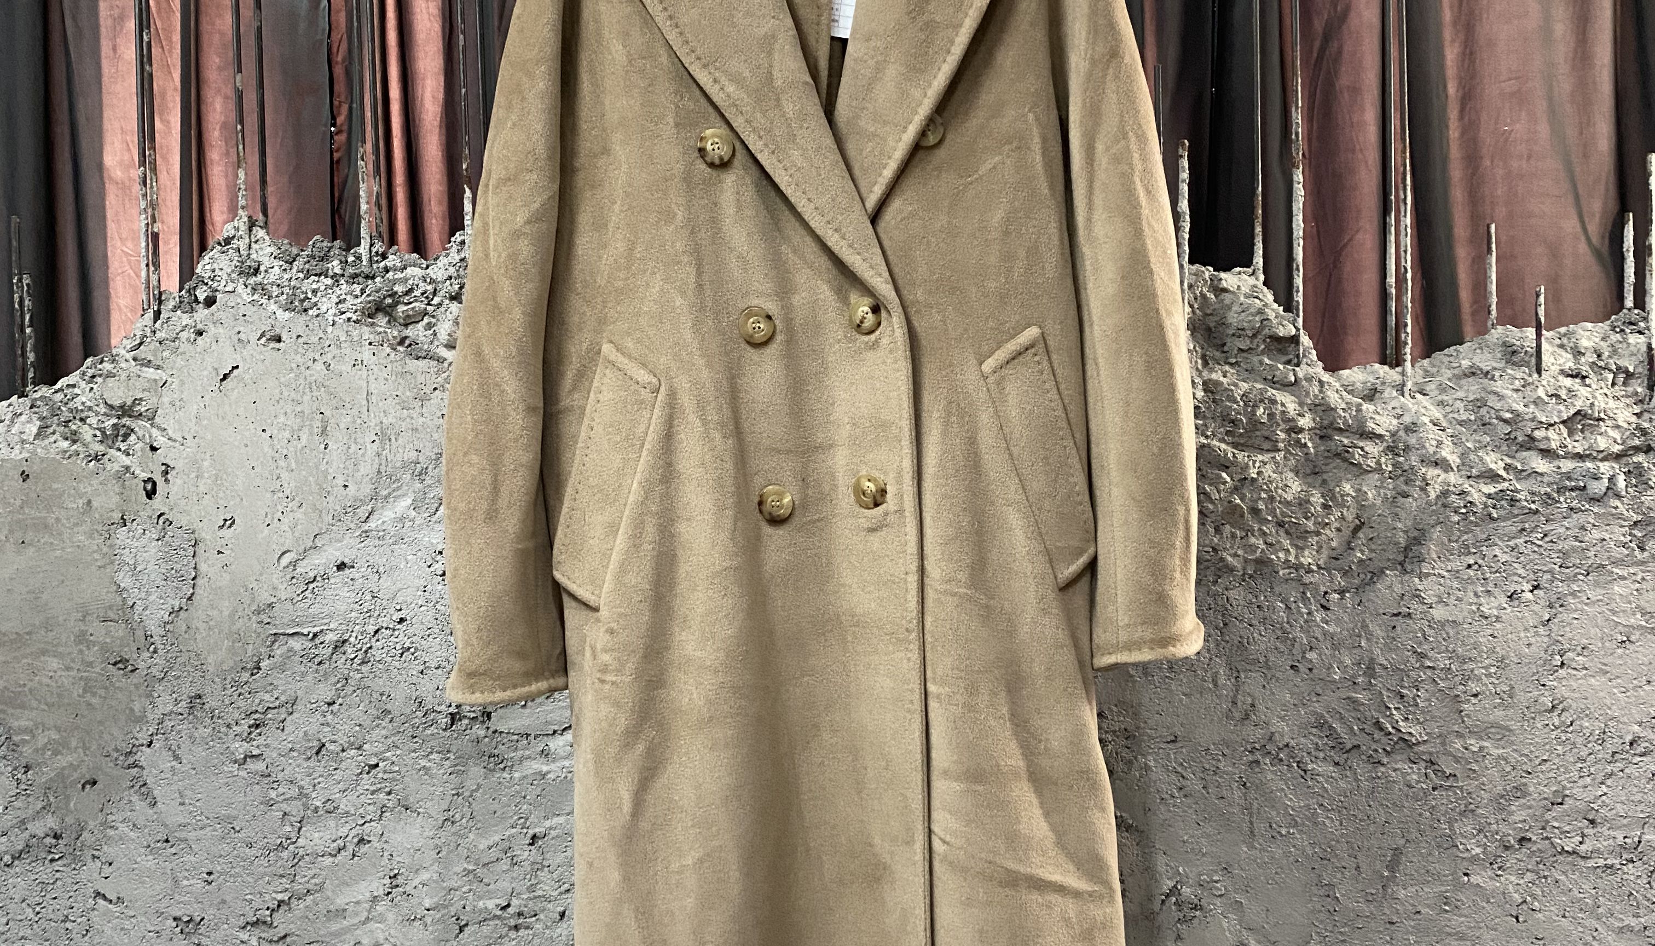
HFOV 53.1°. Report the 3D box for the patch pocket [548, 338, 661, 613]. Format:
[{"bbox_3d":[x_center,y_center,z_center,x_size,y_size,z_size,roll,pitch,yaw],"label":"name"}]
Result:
[{"bbox_3d":[-0.174,0.003,1.300,0.062,0.195,0.028,12,0,20],"label":"patch pocket"}]

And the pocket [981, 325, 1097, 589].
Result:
[{"bbox_3d":[0.167,-0.011,1.300,0.064,0.195,0.028,-14,0,-22],"label":"pocket"}]

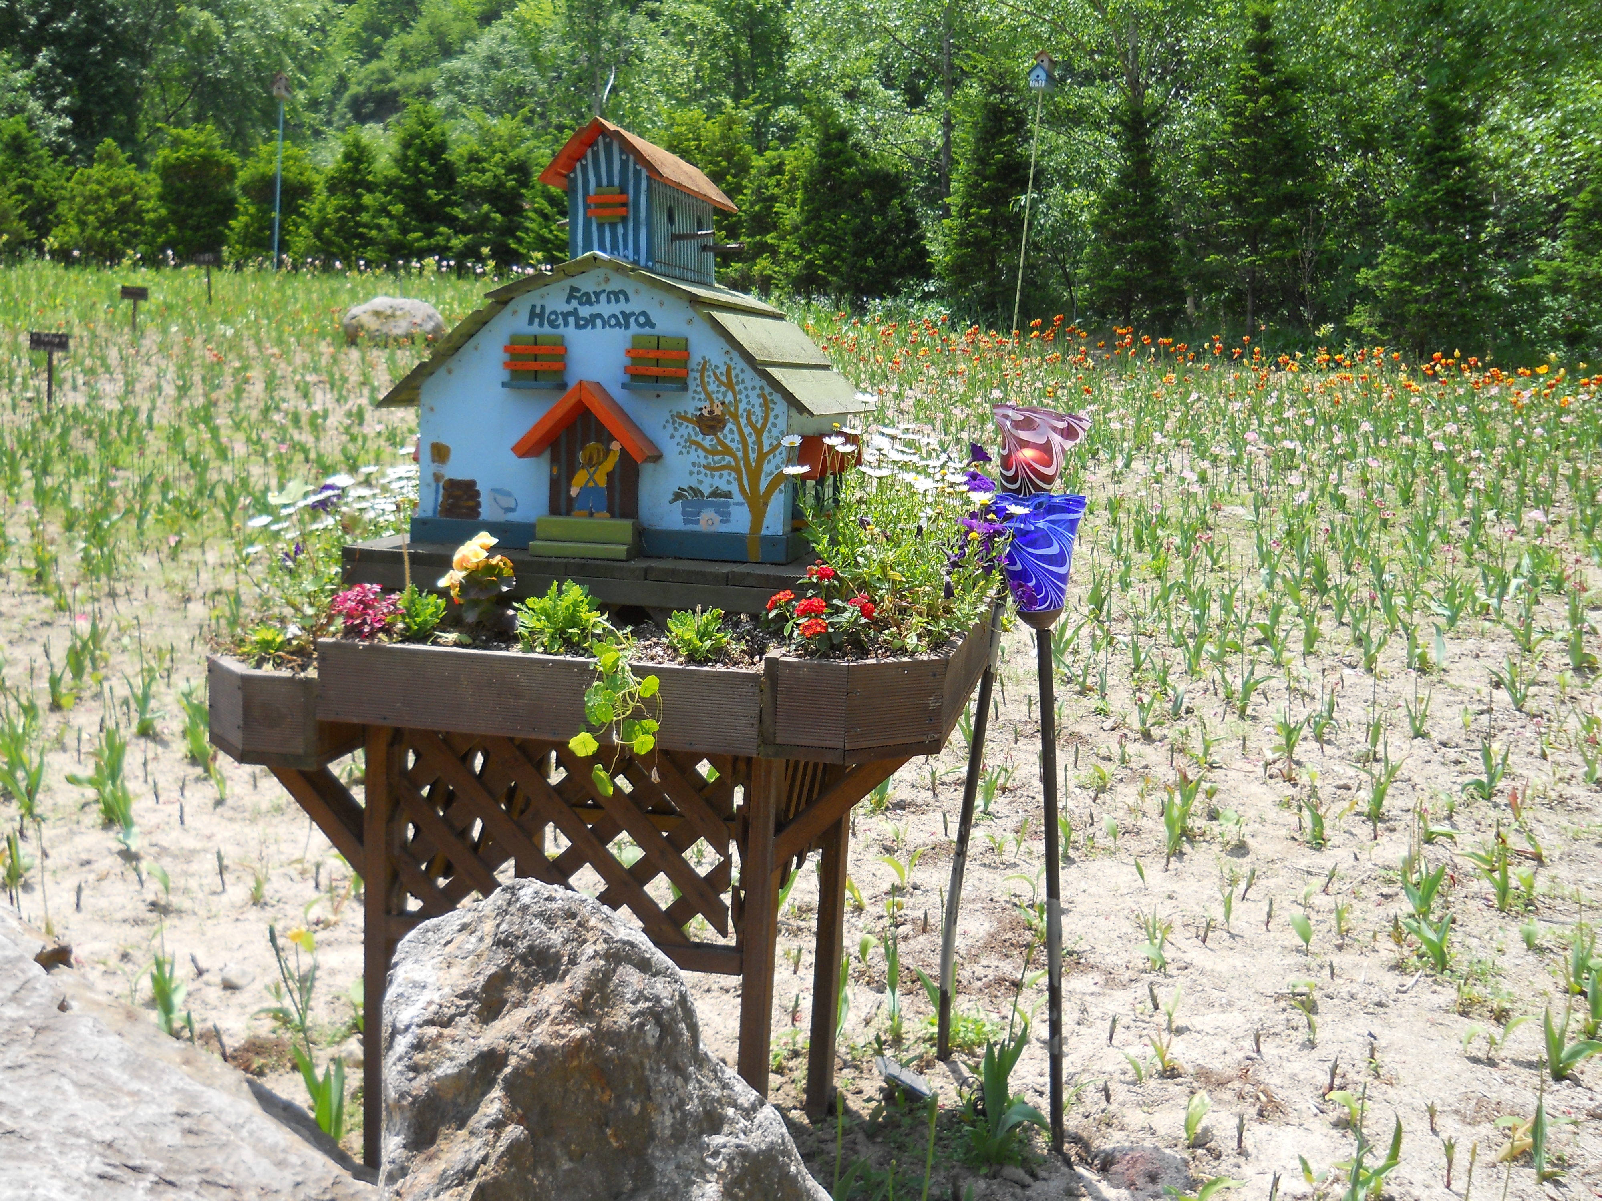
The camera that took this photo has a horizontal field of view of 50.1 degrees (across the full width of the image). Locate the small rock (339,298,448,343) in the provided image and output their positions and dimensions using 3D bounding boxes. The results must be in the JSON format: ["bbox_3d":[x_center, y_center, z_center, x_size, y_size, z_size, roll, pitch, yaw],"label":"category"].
[{"bbox_3d":[-4.003,-2.744,16.800,1.000,0.480,0.750,0,7,-13],"label":"small rock"}]

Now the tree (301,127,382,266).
[{"bbox_3d":[-6.706,-5.893,25.000,1.260,2.050,1.260,1,7,0],"label":"tree"}]

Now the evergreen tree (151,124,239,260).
[{"bbox_3d":[-9.030,-6.039,25.500,1.300,2.110,1.300,1,7,0],"label":"evergreen tree"}]

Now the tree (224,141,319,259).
[{"bbox_3d":[-8.646,-6.477,28.000,1.550,2.050,1.550,0,8,-17],"label":"tree"}]

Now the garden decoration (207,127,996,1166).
[{"bbox_3d":[-0.320,0.104,3.146,1.284,1.860,1.009,3,7,11],"label":"garden decoration"}]

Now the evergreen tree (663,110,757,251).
[{"bbox_3d":[-1.279,-5.697,23.800,1.320,2.370,1.320,1,7,0],"label":"evergreen tree"}]

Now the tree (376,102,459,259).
[{"bbox_3d":[-5.574,-6.036,24.800,1.270,2.410,1.270,1,7,0],"label":"tree"}]

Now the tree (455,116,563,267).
[{"bbox_3d":[-4.758,-6.661,28.000,1.800,2.500,1.750,1,7,-10],"label":"tree"}]

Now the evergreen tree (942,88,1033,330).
[{"bbox_3d":[1.986,-4.153,18.300,1.020,2.570,1.020,1,7,0],"label":"evergreen tree"}]

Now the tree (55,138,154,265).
[{"bbox_3d":[-11.430,-6.498,28.000,1.680,2.100,1.650,-1,8,-22],"label":"tree"}]

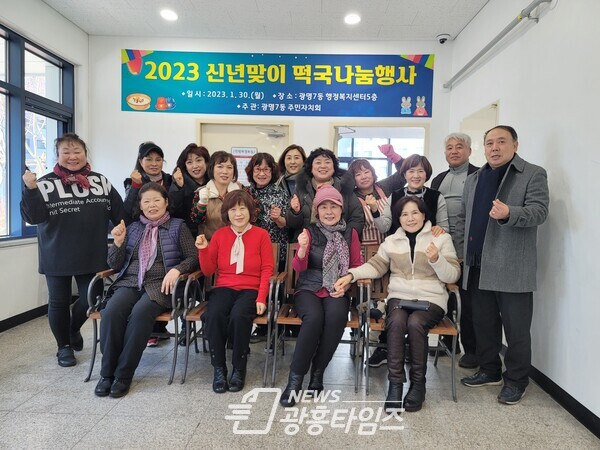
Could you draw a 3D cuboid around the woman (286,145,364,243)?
[{"bbox_3d":[0.204,0.216,3.380,0.600,1.620,0.420,2,3,6],"label":"woman"}]

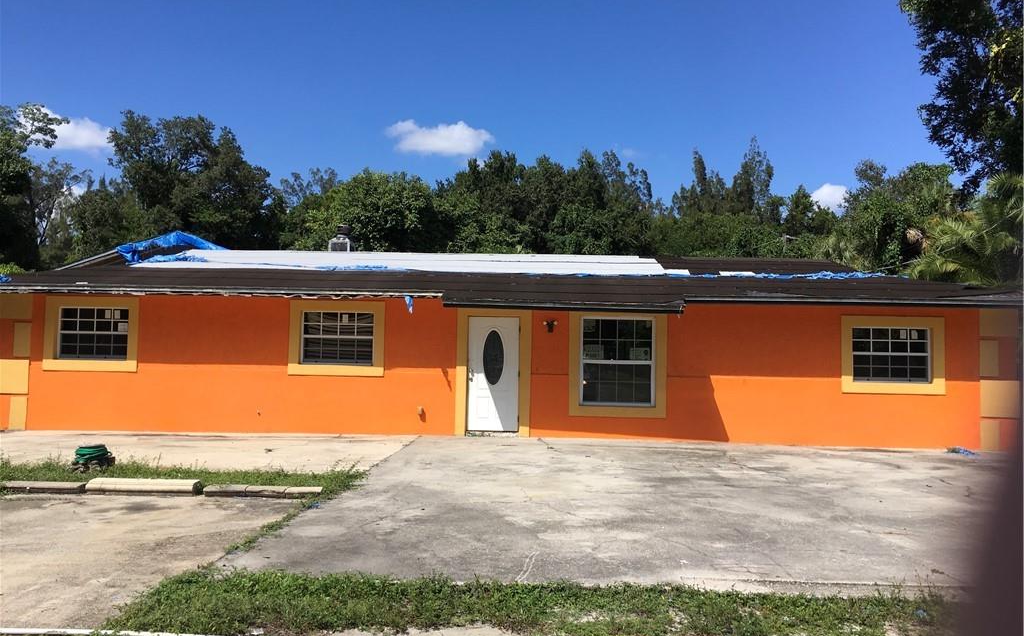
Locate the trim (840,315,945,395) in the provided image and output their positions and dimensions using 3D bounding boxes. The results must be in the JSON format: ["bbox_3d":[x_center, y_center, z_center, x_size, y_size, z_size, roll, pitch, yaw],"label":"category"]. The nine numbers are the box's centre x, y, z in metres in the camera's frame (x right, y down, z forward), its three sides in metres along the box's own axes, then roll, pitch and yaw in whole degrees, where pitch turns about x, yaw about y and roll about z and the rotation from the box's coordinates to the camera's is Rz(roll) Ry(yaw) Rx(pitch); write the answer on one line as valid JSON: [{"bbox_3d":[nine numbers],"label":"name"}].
[{"bbox_3d":[6.633,0.654,14.925,1.760,1.341,0.100,1,-3,3],"label":"trim"}]

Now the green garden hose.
[{"bbox_3d":[-5.183,1.727,10.600,0.480,0.310,0.430,1,-3,3],"label":"green garden hose"}]

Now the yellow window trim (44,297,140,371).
[{"bbox_3d":[-7.652,0.297,15.631,1.740,1.344,0.100,1,-3,3],"label":"yellow window trim"}]

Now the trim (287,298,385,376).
[{"bbox_3d":[-3.135,0.372,15.410,1.729,1.338,0.100,1,-3,3],"label":"trim"}]

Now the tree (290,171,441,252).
[{"bbox_3d":[-6.185,-1.636,36.467,6.200,9.444,5.890,1,-3,3],"label":"tree"}]

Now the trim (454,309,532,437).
[{"bbox_3d":[-0.322,0.961,15.245,1.327,2.296,0.120,1,-3,3],"label":"trim"}]

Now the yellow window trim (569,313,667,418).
[{"bbox_3d":[1.874,0.801,15.147,1.710,1.885,0.100,1,-3,3],"label":"yellow window trim"}]

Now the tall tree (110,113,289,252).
[{"bbox_3d":[-15.075,-3.378,40.992,8.400,13.053,7.980,1,-3,3],"label":"tall tree"}]

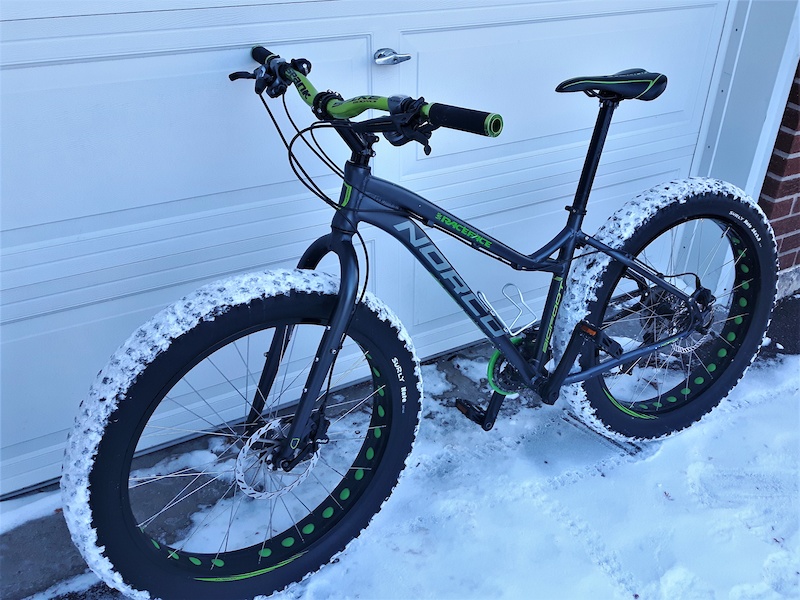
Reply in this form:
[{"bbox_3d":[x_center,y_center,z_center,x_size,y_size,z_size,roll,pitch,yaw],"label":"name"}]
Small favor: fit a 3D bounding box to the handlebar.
[{"bbox_3d":[-0.115,-0.371,1.267,0.110,0.085,0.785,-19,33,-30],"label":"handlebar"}]

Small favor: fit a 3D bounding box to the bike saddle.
[{"bbox_3d":[0.444,-0.465,1.556,0.272,0.067,0.143,-14,25,-26],"label":"bike saddle"}]

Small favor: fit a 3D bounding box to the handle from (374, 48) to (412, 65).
[{"bbox_3d":[-0.022,-0.579,1.714,0.100,0.039,0.045,-15,34,-26],"label":"handle"}]

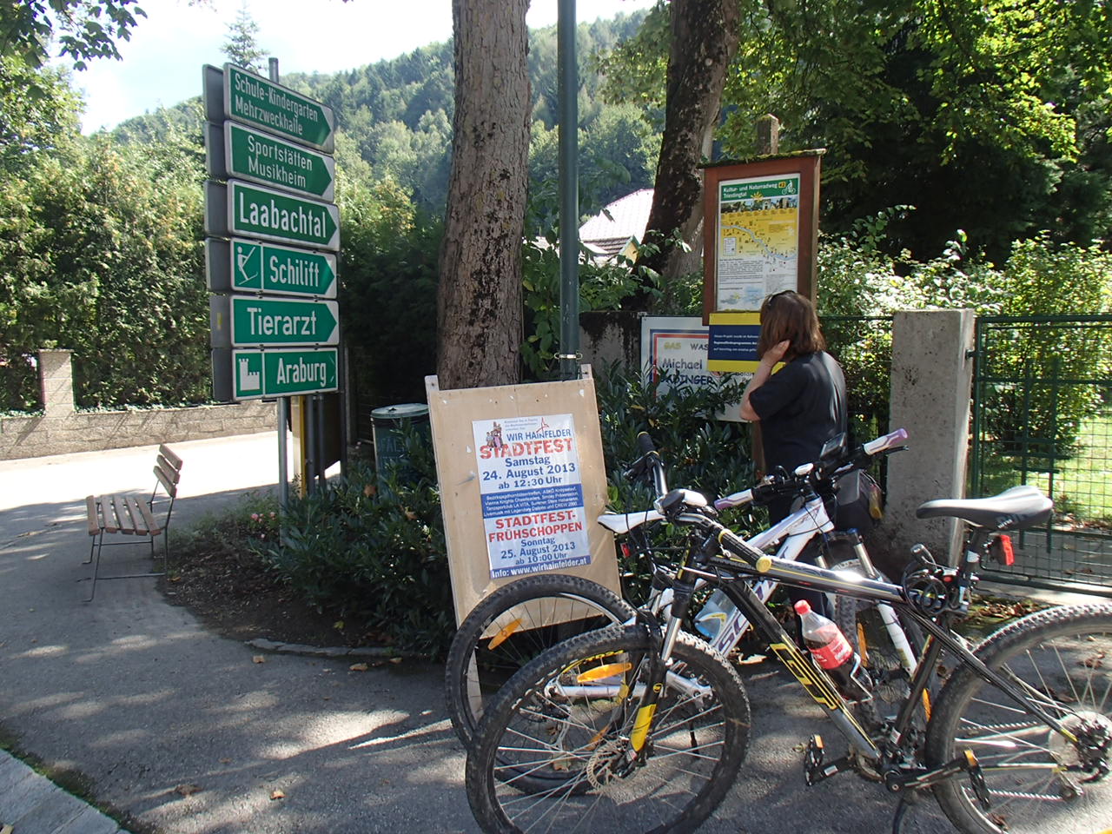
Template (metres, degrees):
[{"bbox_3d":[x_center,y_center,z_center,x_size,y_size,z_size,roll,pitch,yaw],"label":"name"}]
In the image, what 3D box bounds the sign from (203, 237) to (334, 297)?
[{"bbox_3d":[-1.979,-1.042,6.402,0.130,0.335,1.195,2,5,21],"label":"sign"}]

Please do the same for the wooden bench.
[{"bbox_3d":[-2.683,0.609,5.636,0.510,0.790,1.550,-3,3,-28],"label":"wooden bench"}]

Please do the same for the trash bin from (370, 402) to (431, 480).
[{"bbox_3d":[-1.065,0.355,6.536,0.475,0.900,0.475,-4,5,0],"label":"trash bin"}]

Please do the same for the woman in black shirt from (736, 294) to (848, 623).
[{"bbox_3d":[1.053,0.259,3.945,0.470,1.640,0.370,-3,6,-30],"label":"woman in black shirt"}]

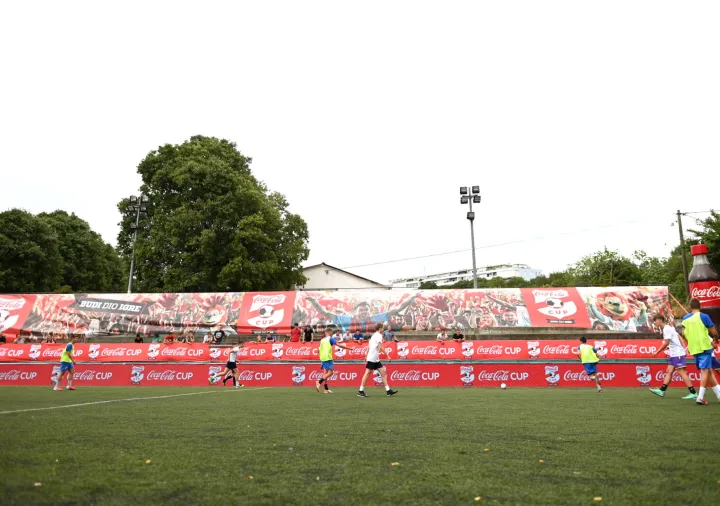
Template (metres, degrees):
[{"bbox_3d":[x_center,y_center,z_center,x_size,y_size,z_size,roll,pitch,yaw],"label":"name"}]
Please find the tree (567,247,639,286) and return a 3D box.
[{"bbox_3d":[19.400,2.729,40.464,6.000,6.400,5.500,-5,-14,21],"label":"tree"}]

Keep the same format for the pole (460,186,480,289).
[{"bbox_3d":[7.420,0.443,32.784,1.350,10.100,0.700,-2,-13,8],"label":"pole"}]

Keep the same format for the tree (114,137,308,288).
[{"bbox_3d":[-12.600,-1.711,42.545,15.600,18.000,15.000,3,-14,-11],"label":"tree"}]

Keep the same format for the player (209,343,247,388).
[{"bbox_3d":[-4.720,3.967,17.970,1.120,1.600,0.550,0,-13,0],"label":"player"}]

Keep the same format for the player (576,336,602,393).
[{"bbox_3d":[6.450,3.119,14.265,0.620,1.540,0.650,5,-14,-20],"label":"player"}]

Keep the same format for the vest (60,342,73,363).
[{"bbox_3d":[-8.900,3.052,15.412,0.340,0.600,0.420,3,-14,-11],"label":"vest"}]

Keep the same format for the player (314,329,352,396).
[{"bbox_3d":[-0.780,2.896,13.650,0.720,1.690,0.680,13,-18,-43],"label":"player"}]

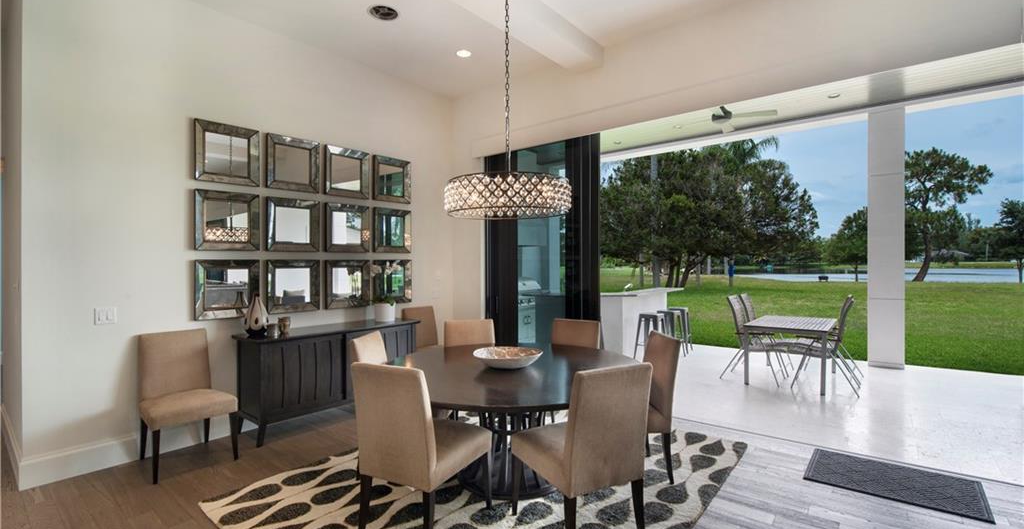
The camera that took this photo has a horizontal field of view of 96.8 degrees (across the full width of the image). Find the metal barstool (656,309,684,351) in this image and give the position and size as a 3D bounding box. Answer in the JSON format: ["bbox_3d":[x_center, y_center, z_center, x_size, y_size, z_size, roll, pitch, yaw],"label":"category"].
[{"bbox_3d":[2.459,1.103,7.180,0.410,0.710,0.410,0,0,38],"label":"metal barstool"}]

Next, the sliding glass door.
[{"bbox_3d":[0.320,0.031,5.602,1.648,2.955,0.178,-1,0,38],"label":"sliding glass door"}]

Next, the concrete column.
[{"bbox_3d":[5.490,-0.380,6.681,0.422,3.727,0.422,-1,0,38],"label":"concrete column"}]

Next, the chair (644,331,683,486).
[{"bbox_3d":[0.814,1.009,3.308,0.667,0.973,0.543,0,0,-4],"label":"chair"}]

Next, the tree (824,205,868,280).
[{"bbox_3d":[29.292,-1.839,38.000,5.500,6.500,5.500,0,0,38],"label":"tree"}]

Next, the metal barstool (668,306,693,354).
[{"bbox_3d":[2.806,1.098,7.652,0.410,0.710,0.410,0,0,38],"label":"metal barstool"}]

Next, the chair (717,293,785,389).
[{"bbox_3d":[3.159,0.957,5.910,0.728,1.072,0.557,-1,0,38],"label":"chair"}]

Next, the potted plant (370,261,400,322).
[{"bbox_3d":[-1.392,0.297,5.020,0.300,0.660,0.330,0,0,0],"label":"potted plant"}]

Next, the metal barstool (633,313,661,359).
[{"bbox_3d":[2.139,1.134,6.946,0.408,0.740,0.408,-1,0,38],"label":"metal barstool"}]

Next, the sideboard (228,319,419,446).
[{"bbox_3d":[-1.762,1.079,4.590,0.520,0.873,1.767,-1,0,38],"label":"sideboard"}]

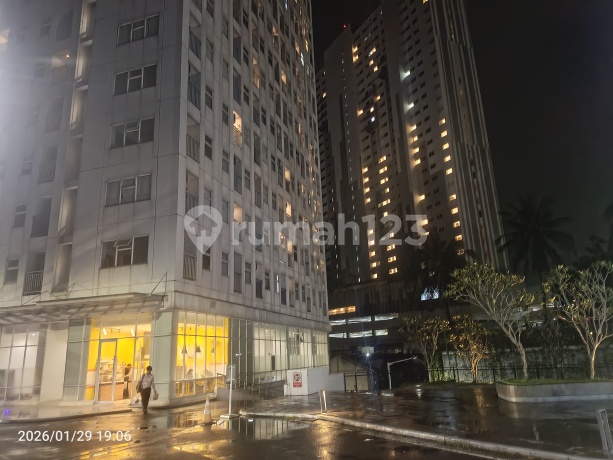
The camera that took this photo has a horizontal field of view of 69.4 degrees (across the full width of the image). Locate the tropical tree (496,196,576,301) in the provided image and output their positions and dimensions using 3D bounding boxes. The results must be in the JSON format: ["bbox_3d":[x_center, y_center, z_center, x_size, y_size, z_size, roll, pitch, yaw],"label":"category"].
[{"bbox_3d":[19.906,3.893,36.977,6.394,14.160,6.394,-3,-15,0],"label":"tropical tree"}]

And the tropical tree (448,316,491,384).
[{"bbox_3d":[7.672,5.542,20.743,1.769,3.124,1.769,-3,-15,0],"label":"tropical tree"}]

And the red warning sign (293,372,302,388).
[{"bbox_3d":[-0.359,6.271,18.499,0.356,0.586,0.030,-7,-16,17],"label":"red warning sign"}]

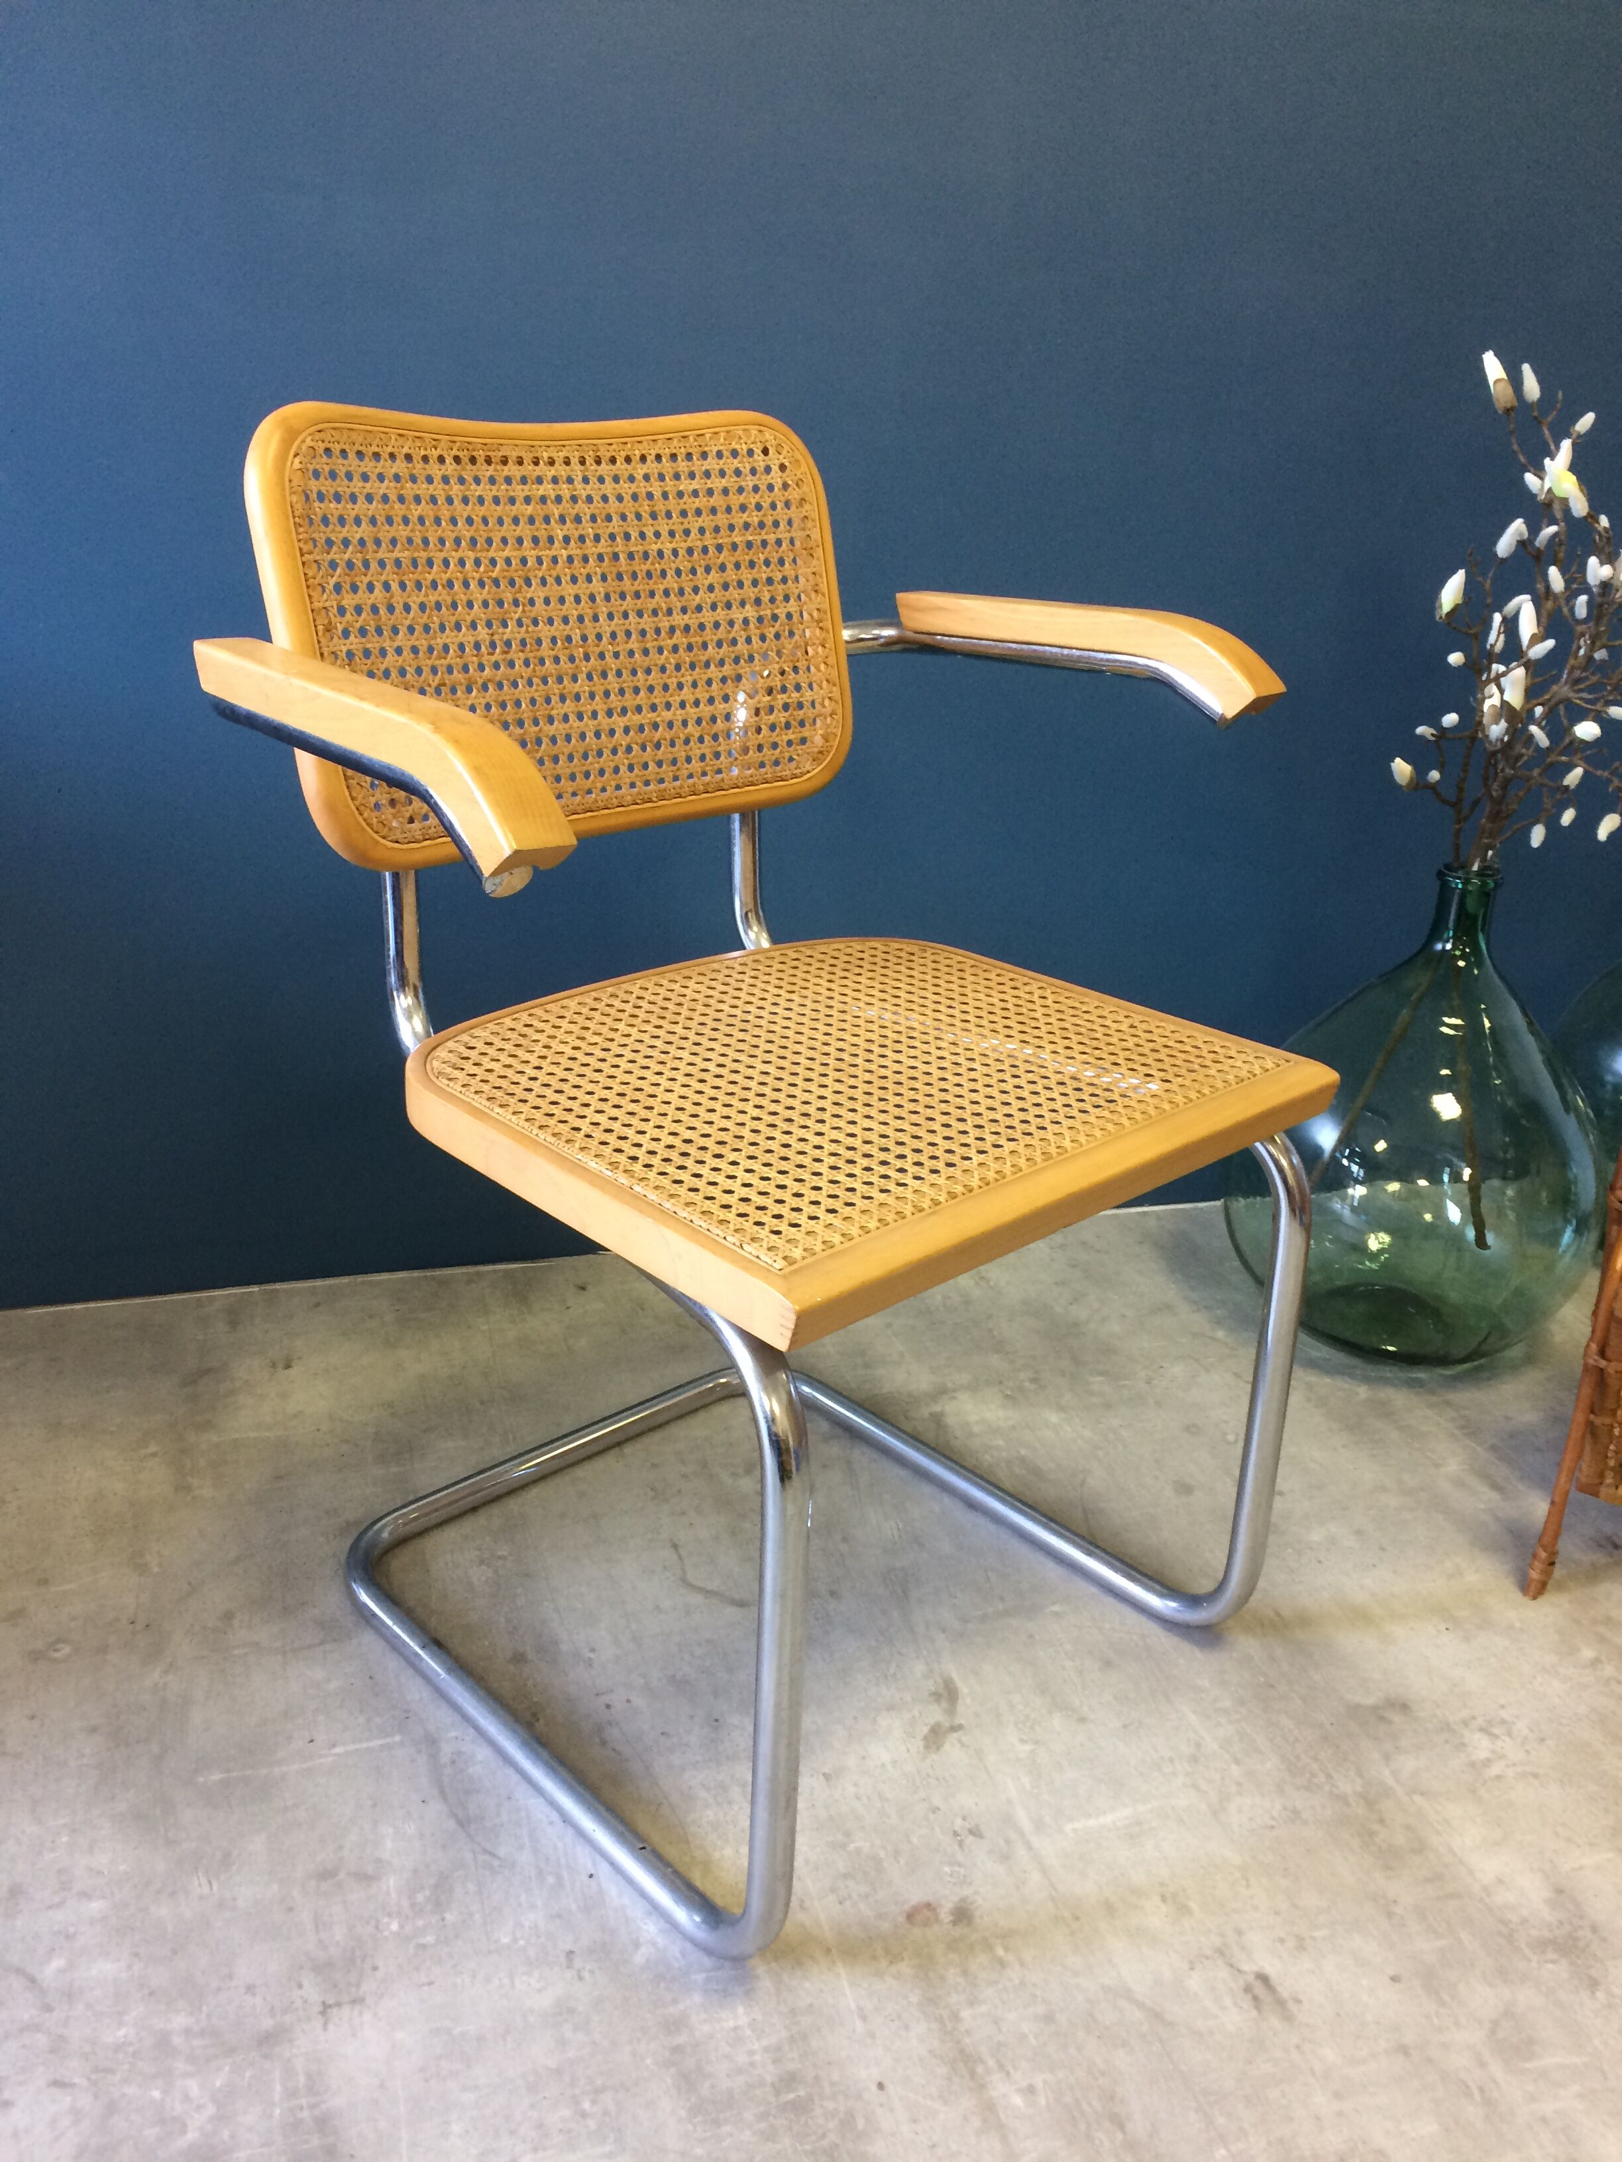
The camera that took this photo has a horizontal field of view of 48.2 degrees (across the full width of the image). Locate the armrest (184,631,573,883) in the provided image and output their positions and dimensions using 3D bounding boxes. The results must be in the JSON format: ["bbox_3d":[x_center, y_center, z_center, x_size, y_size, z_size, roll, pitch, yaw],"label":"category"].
[{"bbox_3d":[-0.219,-0.164,0.896,0.037,0.068,0.319,-19,30,-39],"label":"armrest"}]

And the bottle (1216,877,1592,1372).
[{"bbox_3d":[0.564,0.027,1.653,0.337,0.449,0.337,1,23,0],"label":"bottle"}]

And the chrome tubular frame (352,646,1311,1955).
[{"bbox_3d":[-0.023,0.080,1.193,0.554,0.683,0.540,-19,30,-39],"label":"chrome tubular frame"}]

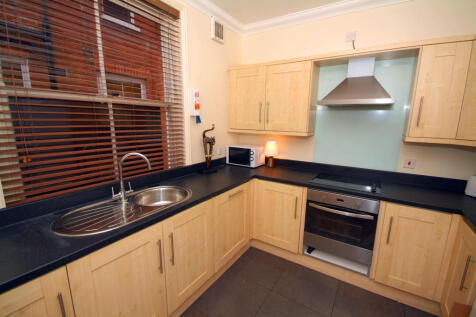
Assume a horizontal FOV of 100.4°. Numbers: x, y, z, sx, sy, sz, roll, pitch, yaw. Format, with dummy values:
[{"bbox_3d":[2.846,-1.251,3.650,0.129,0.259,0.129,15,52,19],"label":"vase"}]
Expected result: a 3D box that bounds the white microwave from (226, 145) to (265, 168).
[{"bbox_3d":[0.115,-0.041,2.816,0.446,0.263,0.320,6,11,29],"label":"white microwave"}]

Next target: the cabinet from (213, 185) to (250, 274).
[{"bbox_3d":[-0.285,0.617,2.140,0.570,0.727,0.614,7,11,31],"label":"cabinet"}]

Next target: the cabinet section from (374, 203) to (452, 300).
[{"bbox_3d":[1.516,0.714,1.786,0.418,0.730,0.480,7,11,32],"label":"cabinet section"}]

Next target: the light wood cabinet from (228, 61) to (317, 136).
[{"bbox_3d":[0.397,-0.707,2.484,1.040,0.799,0.320,7,11,31],"label":"light wood cabinet"}]

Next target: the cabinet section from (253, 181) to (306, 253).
[{"bbox_3d":[0.553,0.601,2.396,0.558,0.730,0.480,7,11,32],"label":"cabinet section"}]

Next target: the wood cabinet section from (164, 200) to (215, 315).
[{"bbox_3d":[-0.555,0.706,1.663,0.480,0.730,0.493,7,11,32],"label":"wood cabinet section"}]

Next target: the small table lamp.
[{"bbox_3d":[0.443,-0.046,2.641,0.185,0.350,0.185,7,11,31],"label":"small table lamp"}]

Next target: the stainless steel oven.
[{"bbox_3d":[1.071,0.611,2.067,0.585,0.642,0.560,7,11,31],"label":"stainless steel oven"}]

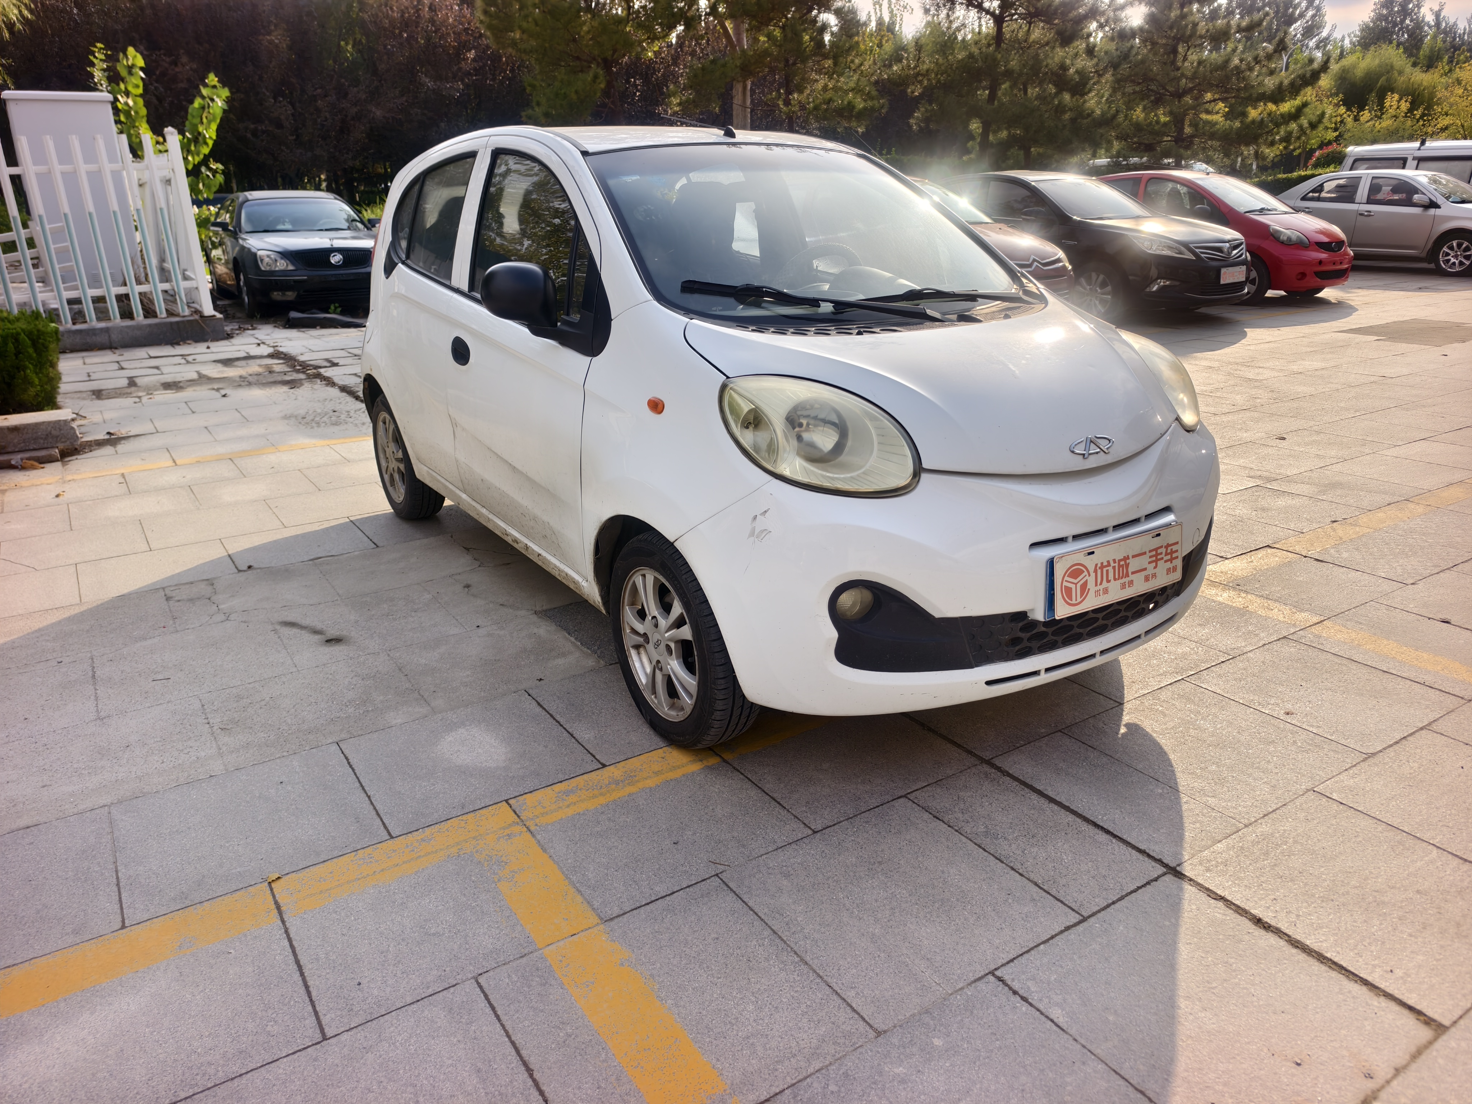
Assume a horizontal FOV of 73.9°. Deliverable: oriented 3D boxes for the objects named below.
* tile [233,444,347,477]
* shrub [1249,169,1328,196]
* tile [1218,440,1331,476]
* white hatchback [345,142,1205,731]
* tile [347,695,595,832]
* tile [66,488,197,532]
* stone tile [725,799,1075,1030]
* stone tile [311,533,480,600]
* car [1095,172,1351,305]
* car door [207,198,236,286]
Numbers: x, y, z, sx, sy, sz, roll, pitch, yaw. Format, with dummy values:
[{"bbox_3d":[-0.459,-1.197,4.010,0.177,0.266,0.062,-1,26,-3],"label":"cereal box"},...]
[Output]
[{"bbox_3d":[-2.430,-0.477,5.340,0.500,0.040,0.500,-13,23,-31],"label":"tile"},{"bbox_3d":[11.359,-6.973,20.257,3.200,1.500,1.000,-14,24,-31],"label":"shrub"},{"bbox_3d":[2.733,-0.468,5.007,0.495,0.030,0.497,-13,23,-30],"label":"tile"},{"bbox_3d":[-0.176,-0.683,3.501,1.640,1.527,3.564,-14,24,-31],"label":"white hatchback"},{"bbox_3d":[-0.669,0.521,2.442,0.500,0.040,0.500,-13,23,-31],"label":"tile"},{"bbox_3d":[-2.765,-0.195,4.502,0.499,0.030,0.487,-13,23,-30],"label":"tile"},{"bbox_3d":[0.315,0.693,1.921,0.500,0.040,0.500,-13,23,-31],"label":"stone tile"},{"bbox_3d":[-1.273,0.067,3.703,0.506,0.030,0.470,-13,23,-30],"label":"stone tile"},{"bbox_3d":[6.027,-4.111,12.623,1.620,1.465,3.460,-15,24,-33],"label":"car"},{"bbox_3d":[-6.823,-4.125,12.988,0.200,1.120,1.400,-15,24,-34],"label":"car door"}]

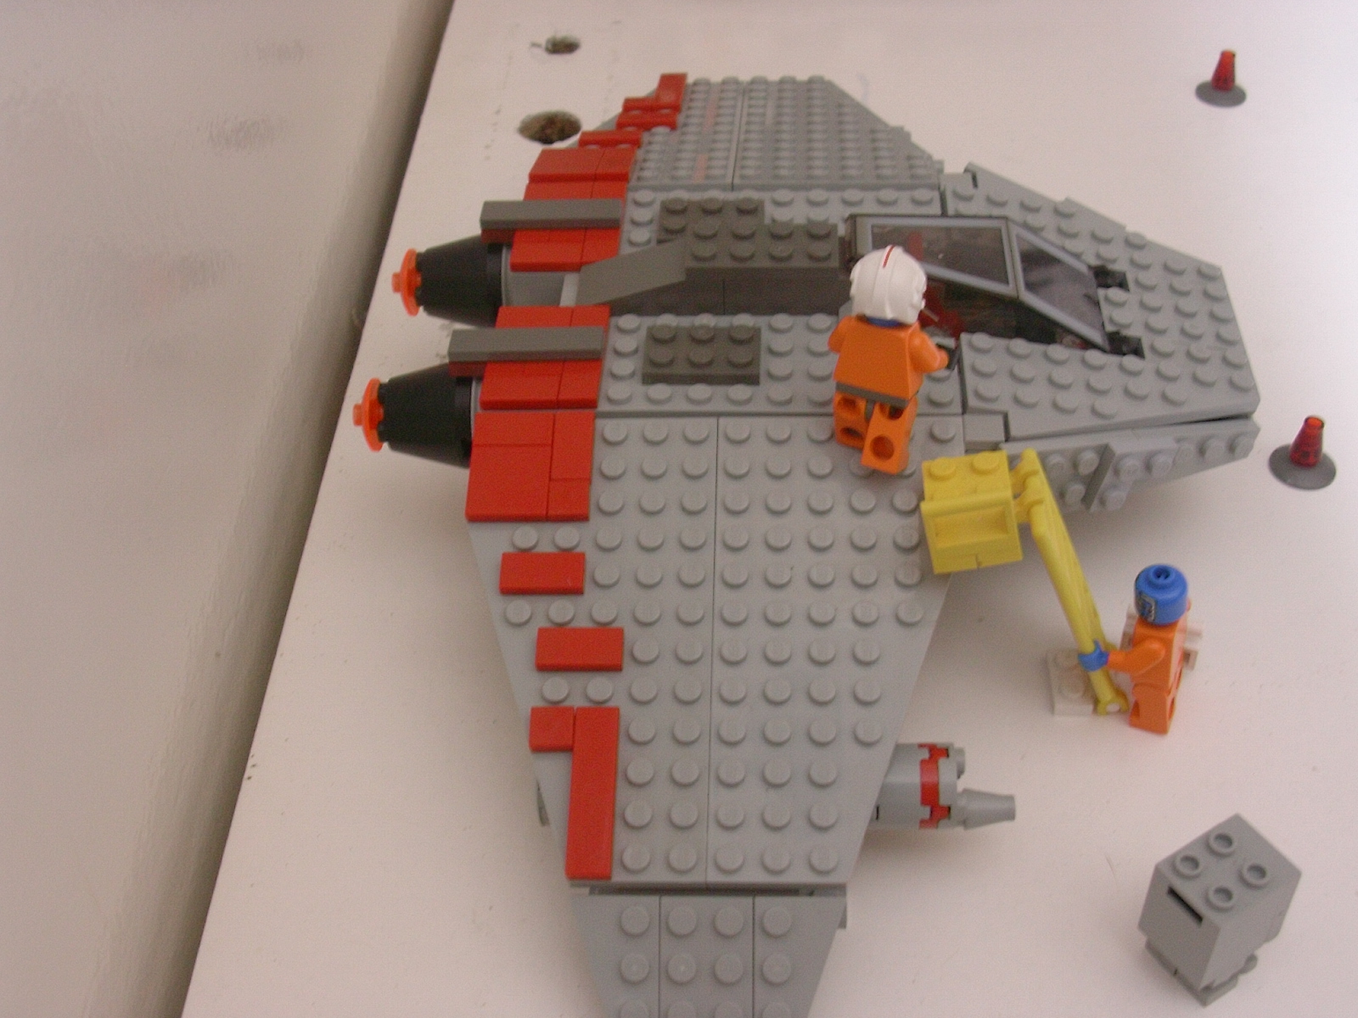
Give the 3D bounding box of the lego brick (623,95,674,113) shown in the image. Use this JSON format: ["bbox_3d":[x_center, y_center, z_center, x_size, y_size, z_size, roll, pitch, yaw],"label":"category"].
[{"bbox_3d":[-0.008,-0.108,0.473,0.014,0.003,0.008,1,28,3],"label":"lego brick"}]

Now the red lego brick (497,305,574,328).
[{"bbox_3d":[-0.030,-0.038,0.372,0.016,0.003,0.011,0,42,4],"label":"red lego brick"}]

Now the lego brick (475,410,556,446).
[{"bbox_3d":[-0.032,-0.015,0.349,0.016,0.003,0.008,0,57,4],"label":"lego brick"}]

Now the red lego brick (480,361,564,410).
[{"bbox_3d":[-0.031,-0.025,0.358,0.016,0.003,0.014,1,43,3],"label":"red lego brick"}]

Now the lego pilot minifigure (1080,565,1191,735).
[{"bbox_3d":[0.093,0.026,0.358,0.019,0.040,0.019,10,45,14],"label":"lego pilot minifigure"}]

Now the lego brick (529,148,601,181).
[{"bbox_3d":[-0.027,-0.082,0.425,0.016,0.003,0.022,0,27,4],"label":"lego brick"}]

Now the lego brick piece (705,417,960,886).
[{"bbox_3d":[0.030,0.023,0.323,0.048,0.005,0.096,0,57,4],"label":"lego brick piece"}]

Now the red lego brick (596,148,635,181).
[{"bbox_3d":[-0.015,-0.082,0.423,0.008,0.003,0.024,1,28,4],"label":"red lego brick"}]

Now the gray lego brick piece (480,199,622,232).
[{"bbox_3d":[-0.029,-0.066,0.397,0.032,0.003,0.008,1,43,3],"label":"gray lego brick piece"}]

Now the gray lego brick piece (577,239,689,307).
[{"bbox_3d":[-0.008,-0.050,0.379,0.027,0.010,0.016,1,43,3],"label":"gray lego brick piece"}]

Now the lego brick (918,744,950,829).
[{"bbox_3d":[0.047,0.052,0.333,0.005,0.016,0.016,0,42,4],"label":"lego brick"}]

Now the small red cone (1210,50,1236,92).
[{"bbox_3d":[0.167,-0.134,0.541,0.008,0.011,0.008,1,43,4],"label":"small red cone"}]

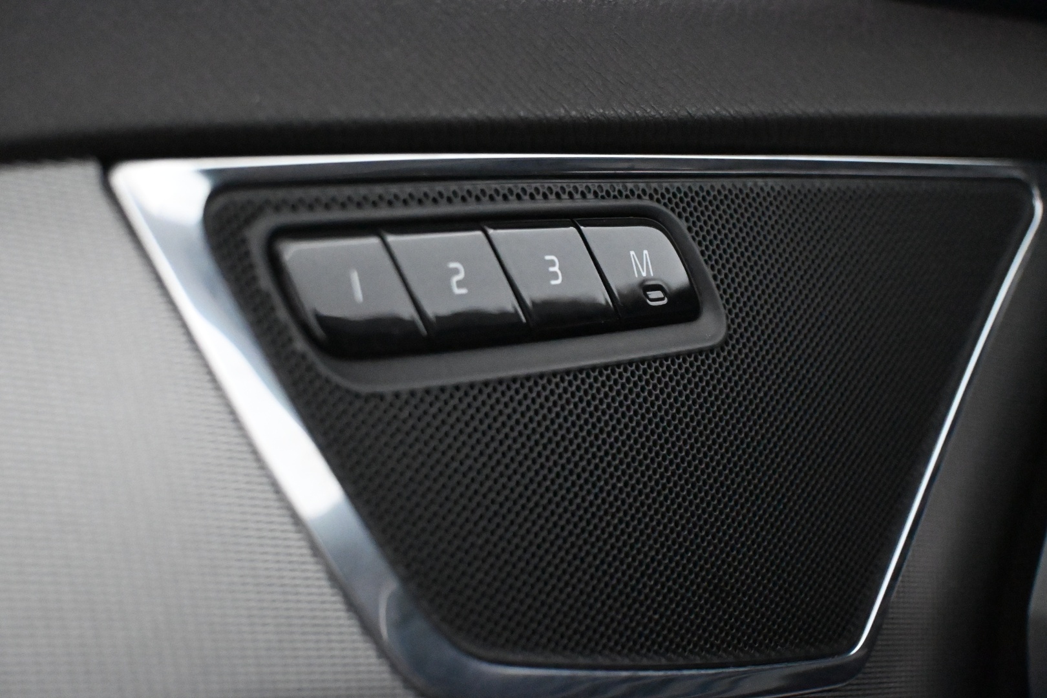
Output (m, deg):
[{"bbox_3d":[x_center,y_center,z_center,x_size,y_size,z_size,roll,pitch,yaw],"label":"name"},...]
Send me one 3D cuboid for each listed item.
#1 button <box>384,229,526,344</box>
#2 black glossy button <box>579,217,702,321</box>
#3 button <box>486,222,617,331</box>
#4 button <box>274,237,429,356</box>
[{"bbox_3d":[-0.012,-0.009,0.257,0.024,0.018,0.007,-7,-5,-42],"label":"button"},{"bbox_3d":[0.018,-0.013,0.285,0.024,0.018,0.007,-7,-5,-42],"label":"black glossy button"},{"bbox_3d":[0.003,-0.012,0.271,0.024,0.018,0.007,-7,-5,-42],"label":"button"},{"bbox_3d":[-0.026,-0.007,0.244,0.024,0.018,0.007,-7,-5,-42],"label":"button"}]

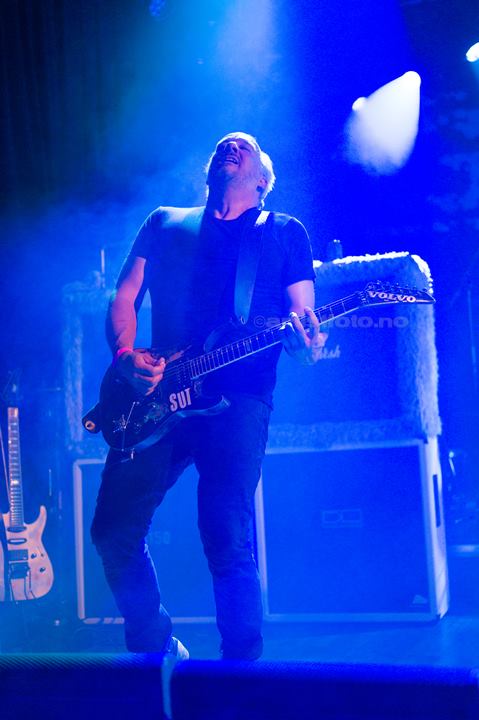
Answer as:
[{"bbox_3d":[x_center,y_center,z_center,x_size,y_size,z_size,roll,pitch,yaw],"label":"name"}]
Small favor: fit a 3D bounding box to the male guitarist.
[{"bbox_3d":[-0.103,0.145,3.000,0.680,1.680,0.560,-4,-7,12],"label":"male guitarist"}]

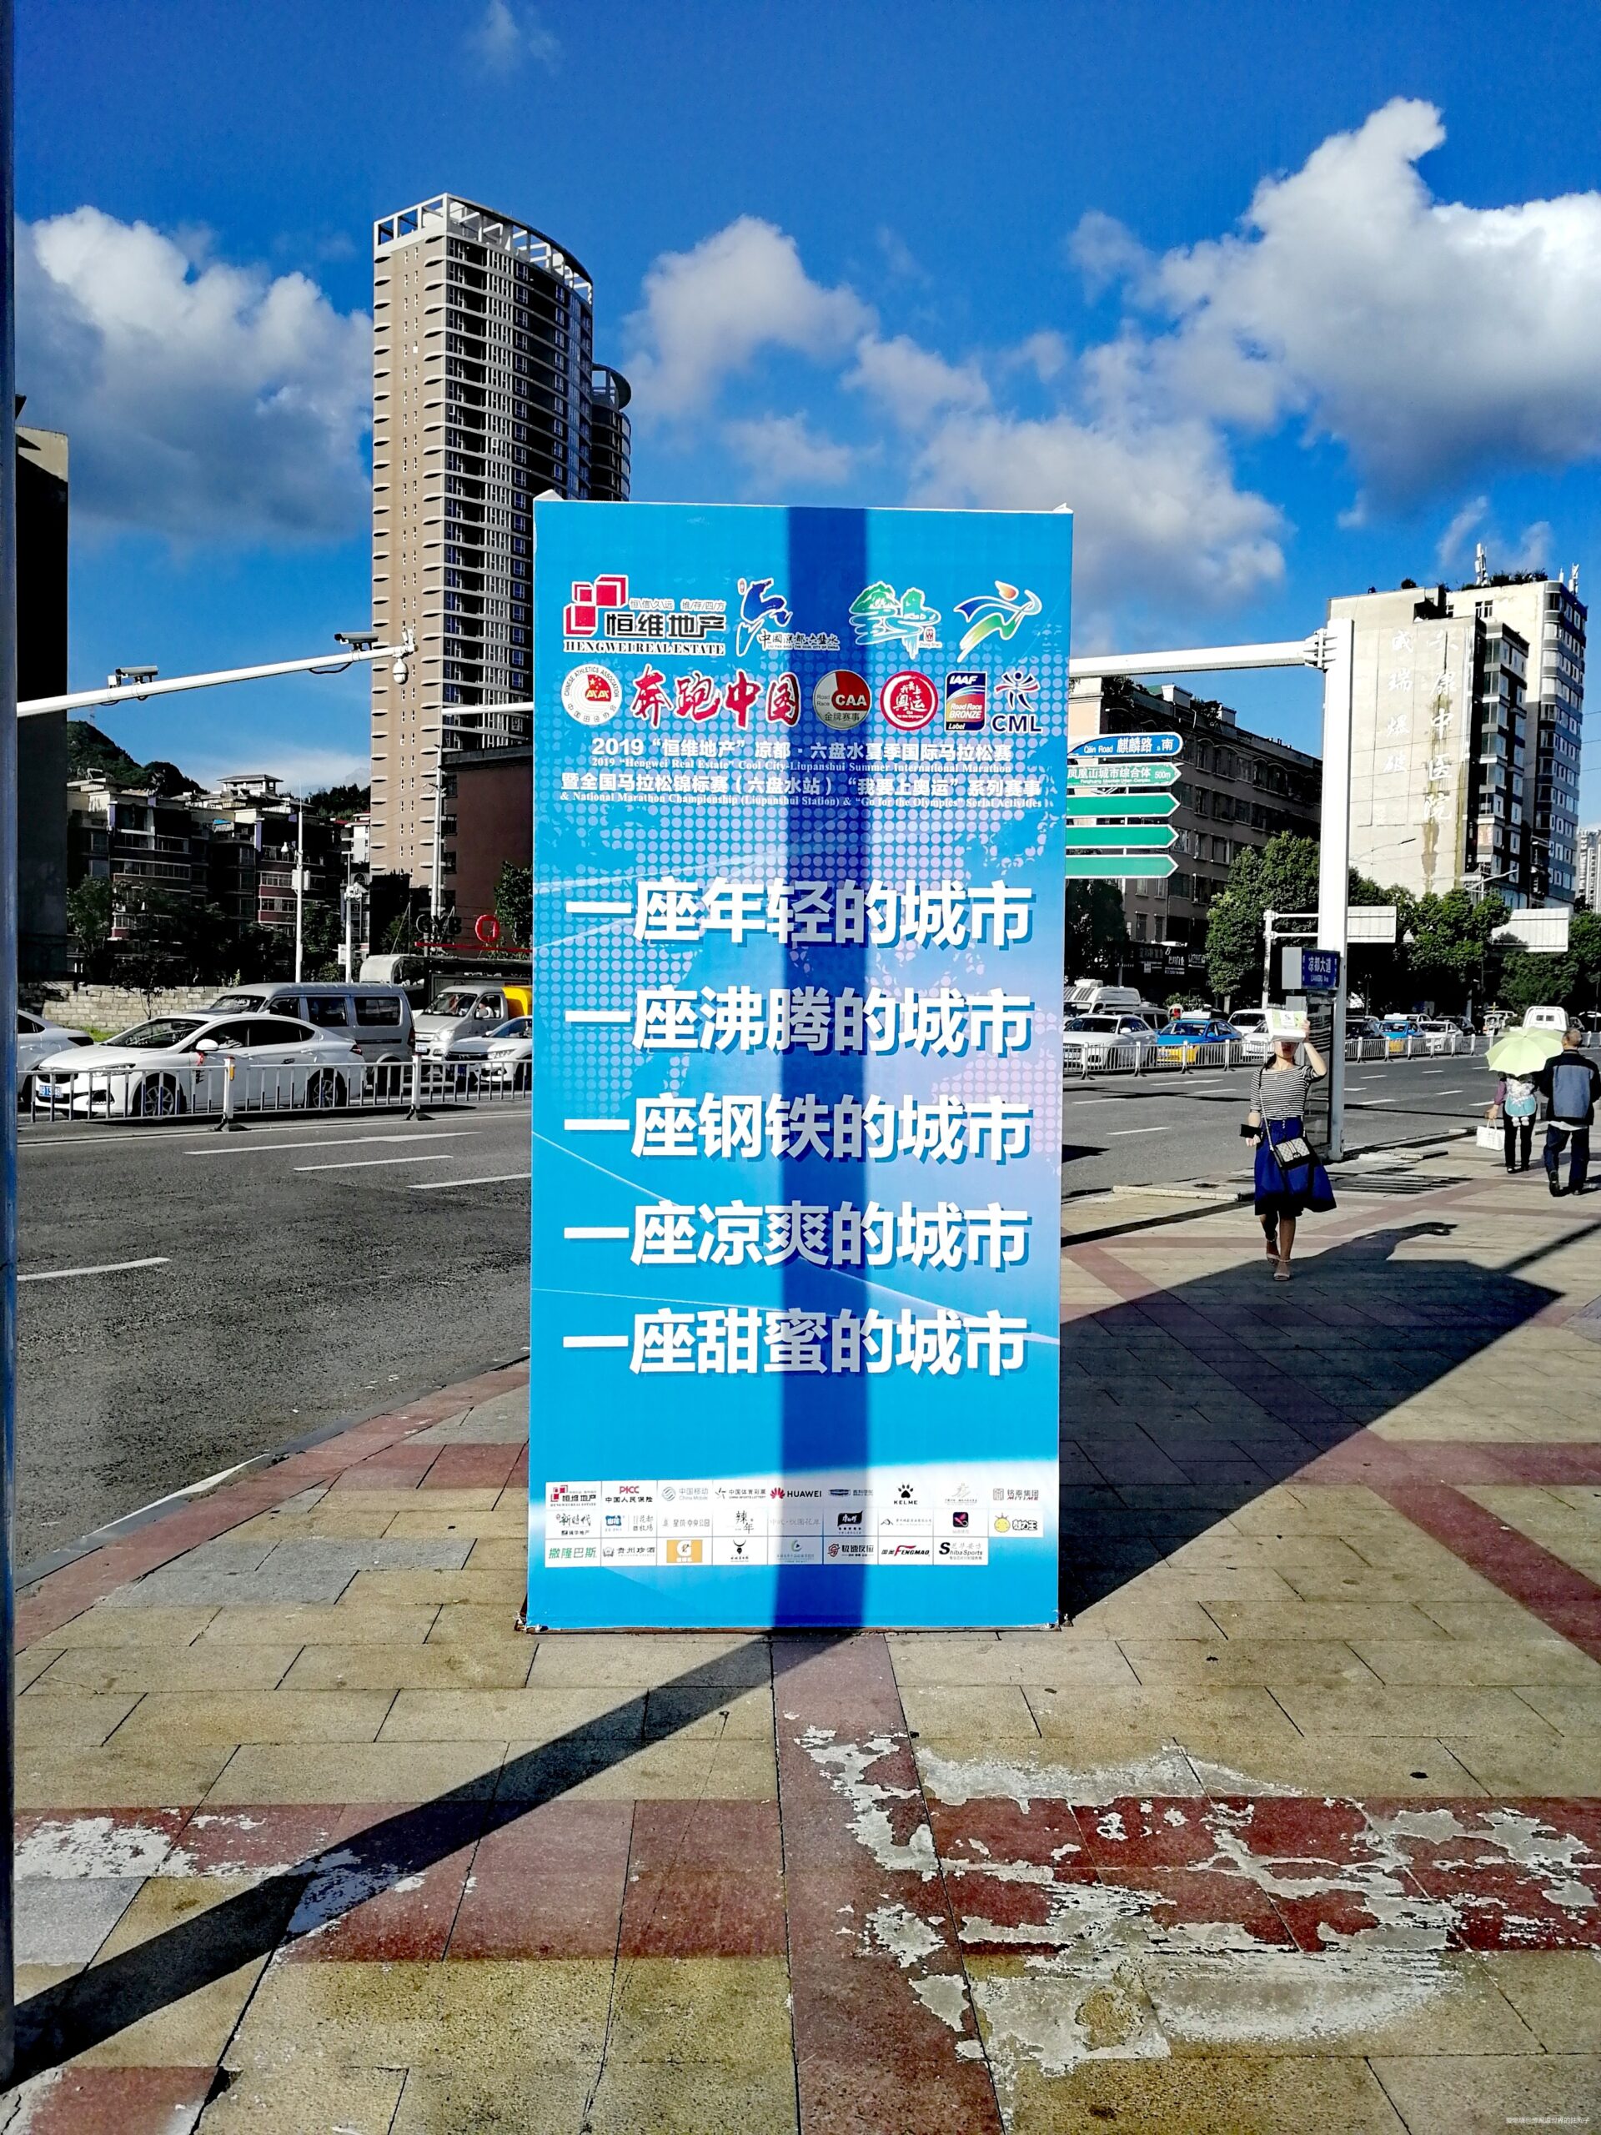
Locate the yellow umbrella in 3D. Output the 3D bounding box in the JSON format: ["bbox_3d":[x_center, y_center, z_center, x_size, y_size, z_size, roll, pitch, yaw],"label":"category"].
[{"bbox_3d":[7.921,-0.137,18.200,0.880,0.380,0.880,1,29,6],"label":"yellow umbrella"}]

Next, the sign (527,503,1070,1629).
[{"bbox_3d":[0.002,0.001,5.232,1.455,3.040,1.430,1,2,0],"label":"sign"}]

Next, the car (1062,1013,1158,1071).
[{"bbox_3d":[9.112,-0.773,49.177,1.850,1.570,4.600,2,3,36],"label":"car"}]

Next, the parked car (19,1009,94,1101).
[{"bbox_3d":[-13.582,-0.151,25.640,1.820,1.500,4.600,2,3,36],"label":"parked car"}]

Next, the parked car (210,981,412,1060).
[{"bbox_3d":[-9.035,-0.453,28.803,1.720,1.980,4.600,2,3,36],"label":"parked car"}]

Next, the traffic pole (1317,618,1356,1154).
[{"bbox_3d":[6.398,-2.129,19.833,0.380,6.400,0.380,2,3,36],"label":"traffic pole"}]

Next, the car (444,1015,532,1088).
[{"bbox_3d":[-4.971,-0.383,34.288,1.820,1.540,4.400,2,3,36],"label":"car"}]

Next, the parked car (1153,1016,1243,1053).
[{"bbox_3d":[12.987,-0.860,54.080,1.720,1.480,4.450,2,3,36],"label":"parked car"}]

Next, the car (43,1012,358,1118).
[{"bbox_3d":[-8.792,-0.052,25.044,1.800,1.450,4.550,2,3,36],"label":"car"}]

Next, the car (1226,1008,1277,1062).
[{"bbox_3d":[17.550,-1.145,61.822,1.800,1.600,4.500,2,3,36],"label":"car"}]

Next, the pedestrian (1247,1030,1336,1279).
[{"bbox_3d":[3.268,0.539,11.097,0.530,1.620,0.420,1,2,16],"label":"pedestrian"}]

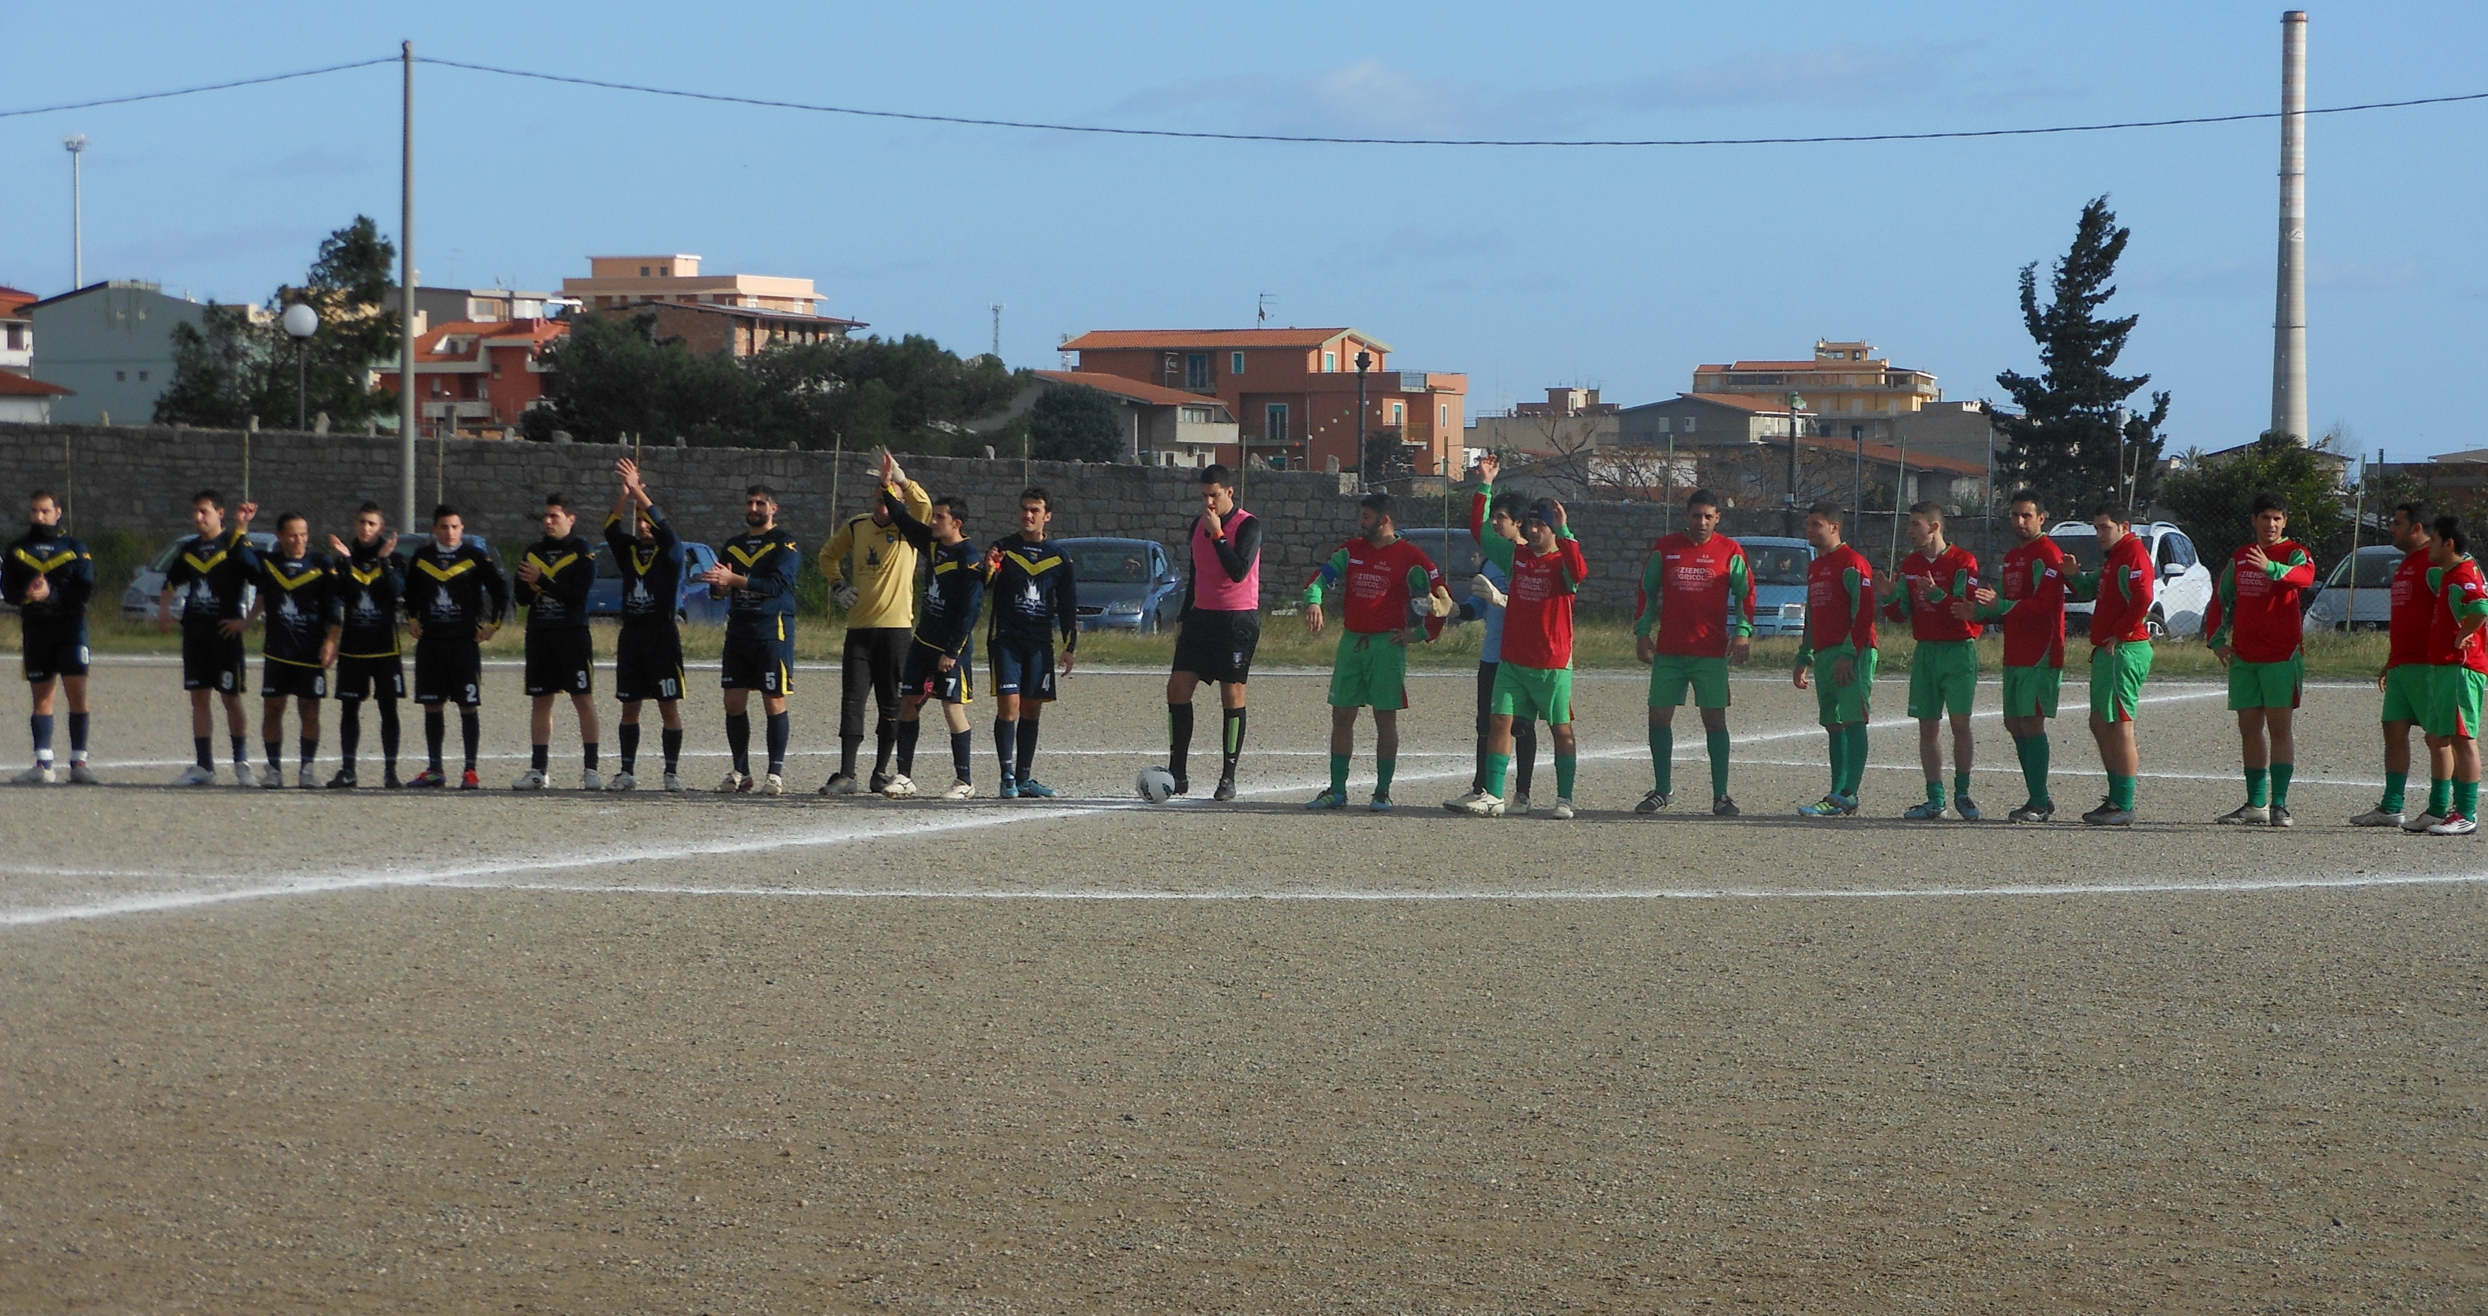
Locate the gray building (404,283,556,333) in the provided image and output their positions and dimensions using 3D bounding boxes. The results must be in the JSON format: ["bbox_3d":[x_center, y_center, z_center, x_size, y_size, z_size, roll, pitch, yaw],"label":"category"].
[{"bbox_3d":[-63.200,-23.800,579.000,8.700,13.000,11.300,1,1,30],"label":"gray building"}]

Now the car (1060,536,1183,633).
[{"bbox_3d":[-1.500,-0.626,79.000,1.710,1.430,4.200,0,1,11],"label":"car"}]

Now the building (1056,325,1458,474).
[{"bbox_3d":[1.500,-15.300,440.000,23.500,10.400,10.000,1,1,24],"label":"building"}]

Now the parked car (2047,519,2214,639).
[{"bbox_3d":[10.458,-0.815,85.515,1.820,1.650,4.350,1,1,19],"label":"parked car"}]

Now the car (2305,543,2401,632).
[{"bbox_3d":[12.420,-0.475,75.400,1.720,1.450,4.000,1,1,14],"label":"car"}]

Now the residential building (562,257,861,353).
[{"bbox_3d":[-44.023,-23.983,570.155,18.000,17.000,18.000,1,1,36],"label":"residential building"}]

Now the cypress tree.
[{"bbox_3d":[24.400,-7.780,205.000,4.800,11.300,4.800,0,1,0],"label":"cypress tree"}]

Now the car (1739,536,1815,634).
[{"bbox_3d":[5.750,-0.580,77.200,1.550,1.470,3.550,0,1,11],"label":"car"}]

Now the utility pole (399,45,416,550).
[{"bbox_3d":[-11.539,-4.373,97.075,0.210,8.200,0.210,0,1,0],"label":"utility pole"}]

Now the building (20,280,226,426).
[{"bbox_3d":[-59.800,-14.850,375.000,10.400,10.100,11.000,0,1,-3],"label":"building"}]

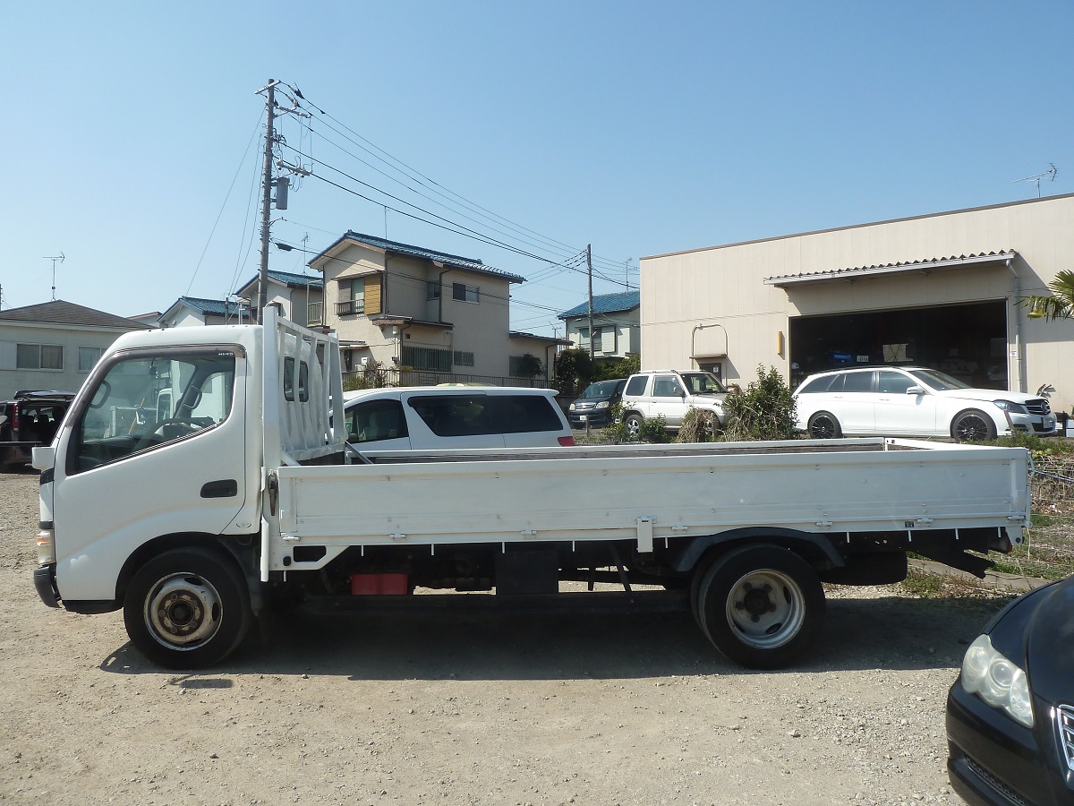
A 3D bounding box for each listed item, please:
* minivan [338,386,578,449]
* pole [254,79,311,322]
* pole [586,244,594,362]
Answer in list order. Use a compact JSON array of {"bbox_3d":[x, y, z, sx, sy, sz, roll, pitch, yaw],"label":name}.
[{"bbox_3d":[-1.950,0.690,11.650,4.850,1.900,1.830,0,-1,-27],"label":"minivan"},{"bbox_3d":[-10.050,-6.169,30.492,1.700,12.900,1.700,-1,-2,40],"label":"pole"},{"bbox_3d":[3.140,-4.320,45.000,0.350,9.800,0.350,0,-1,0],"label":"pole"}]

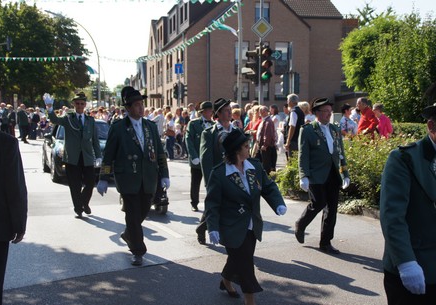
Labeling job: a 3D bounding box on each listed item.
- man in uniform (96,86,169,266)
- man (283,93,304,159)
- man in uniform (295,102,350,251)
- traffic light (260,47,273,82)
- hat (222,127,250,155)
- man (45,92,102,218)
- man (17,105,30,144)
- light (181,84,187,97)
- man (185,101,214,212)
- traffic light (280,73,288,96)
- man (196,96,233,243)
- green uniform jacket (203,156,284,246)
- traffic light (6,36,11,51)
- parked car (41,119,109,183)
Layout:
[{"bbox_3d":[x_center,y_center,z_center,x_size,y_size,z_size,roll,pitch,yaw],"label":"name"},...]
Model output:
[{"bbox_3d":[-0.926,0.232,6.239,0.720,1.880,0.580,-2,5,-23],"label":"man in uniform"},{"bbox_3d":[1.436,-0.204,10.921,0.420,1.840,0.550,3,6,35],"label":"man"},{"bbox_3d":[1.232,0.246,6.761,0.580,1.770,0.580,-4,6,-40],"label":"man in uniform"},{"bbox_3d":[1.214,-2.195,14.367,0.300,0.930,0.380,1,5,16],"label":"traffic light"},{"bbox_3d":[0.162,-0.095,4.959,0.250,0.140,0.230,-20,-5,-2],"label":"hat"},{"bbox_3d":[-2.228,0.022,8.860,0.900,1.880,0.500,-1,5,-14],"label":"man"},{"bbox_3d":[-8.871,-1.333,26.280,0.580,1.750,0.550,3,6,30],"label":"man"},{"bbox_3d":[-1.926,-3.536,33.000,0.360,0.880,0.270,0,5,-5],"label":"light"},{"bbox_3d":[-0.282,0.067,9.338,0.460,1.810,0.530,5,7,44],"label":"man"},{"bbox_3d":[2.626,-2.693,22.500,0.340,0.880,0.270,3,5,32],"label":"traffic light"},{"bbox_3d":[0.006,0.254,7.046,0.600,1.820,0.550,4,6,41],"label":"man"},{"bbox_3d":[0.224,0.436,4.954,0.600,0.720,0.400,-2,5,-27],"label":"green uniform jacket"},{"bbox_3d":[-12.209,-6.361,33.500,0.290,0.830,0.330,-1,5,-12],"label":"traffic light"},{"bbox_3d":[-3.230,-0.151,14.033,1.730,1.400,4.100,-2,5,-20],"label":"parked car"}]

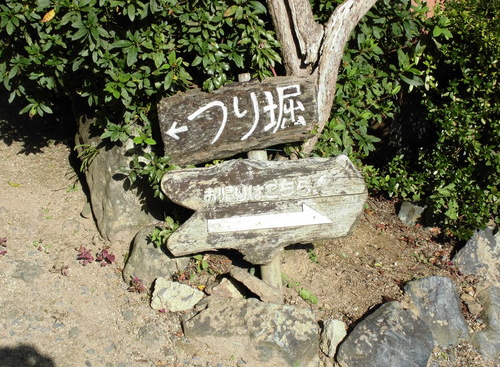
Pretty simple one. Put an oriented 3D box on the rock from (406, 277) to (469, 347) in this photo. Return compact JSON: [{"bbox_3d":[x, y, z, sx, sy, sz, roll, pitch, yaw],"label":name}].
[{"bbox_3d":[0.583,0.400,2.541,0.141,0.153,0.141,-9,27,-18],"label":"rock"}]

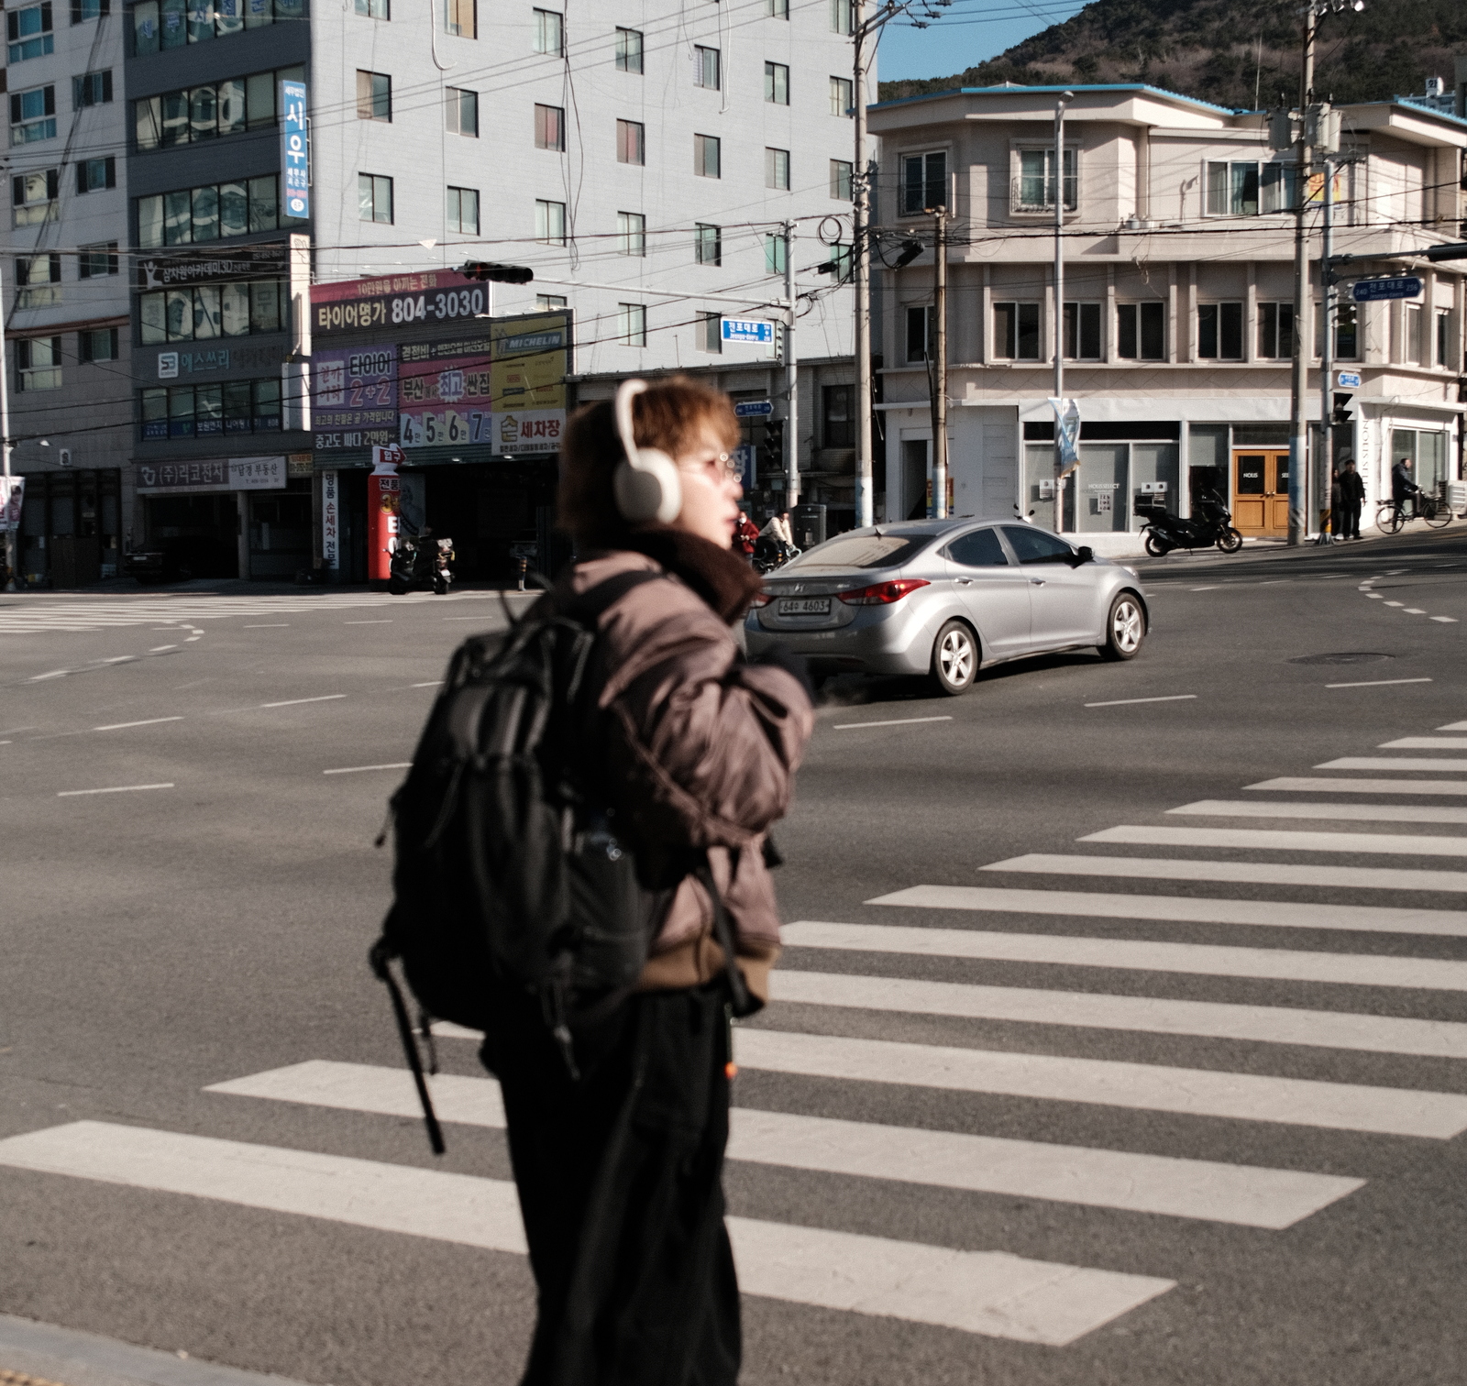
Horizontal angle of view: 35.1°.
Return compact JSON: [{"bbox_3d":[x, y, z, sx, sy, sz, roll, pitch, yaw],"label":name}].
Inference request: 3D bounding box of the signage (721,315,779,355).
[{"bbox_3d":[0.313,-7.306,47.000,1.300,0.540,0.080,-2,4,-34],"label":"signage"}]

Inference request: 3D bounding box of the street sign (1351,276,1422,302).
[{"bbox_3d":[13.787,-8.505,49.000,1.500,0.450,0.080,1,4,18],"label":"street sign"}]

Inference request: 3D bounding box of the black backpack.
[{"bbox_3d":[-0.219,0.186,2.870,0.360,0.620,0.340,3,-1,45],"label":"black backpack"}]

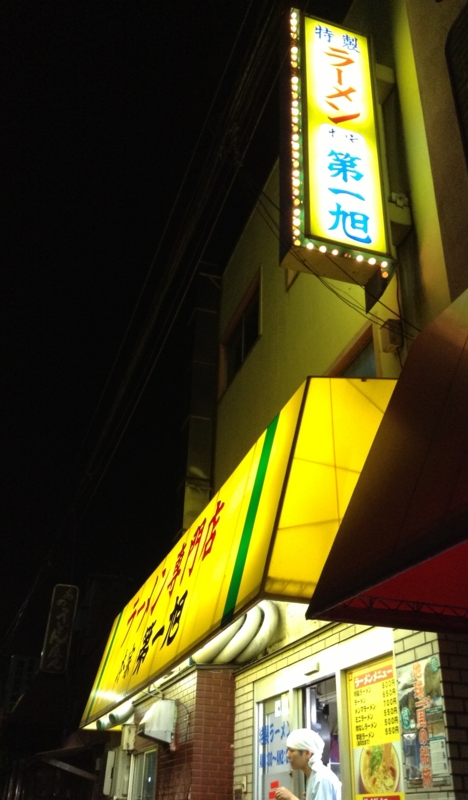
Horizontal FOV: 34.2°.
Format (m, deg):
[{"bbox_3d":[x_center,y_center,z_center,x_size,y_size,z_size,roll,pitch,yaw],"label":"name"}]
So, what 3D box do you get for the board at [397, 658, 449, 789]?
[{"bbox_3d":[0.956,1.656,3.908,0.025,0.605,0.420,10,-30,-15],"label":"board"}]

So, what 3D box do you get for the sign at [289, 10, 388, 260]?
[{"bbox_3d":[0.779,-2.090,6.121,0.815,2.664,0.240,10,-30,-15],"label":"sign"}]

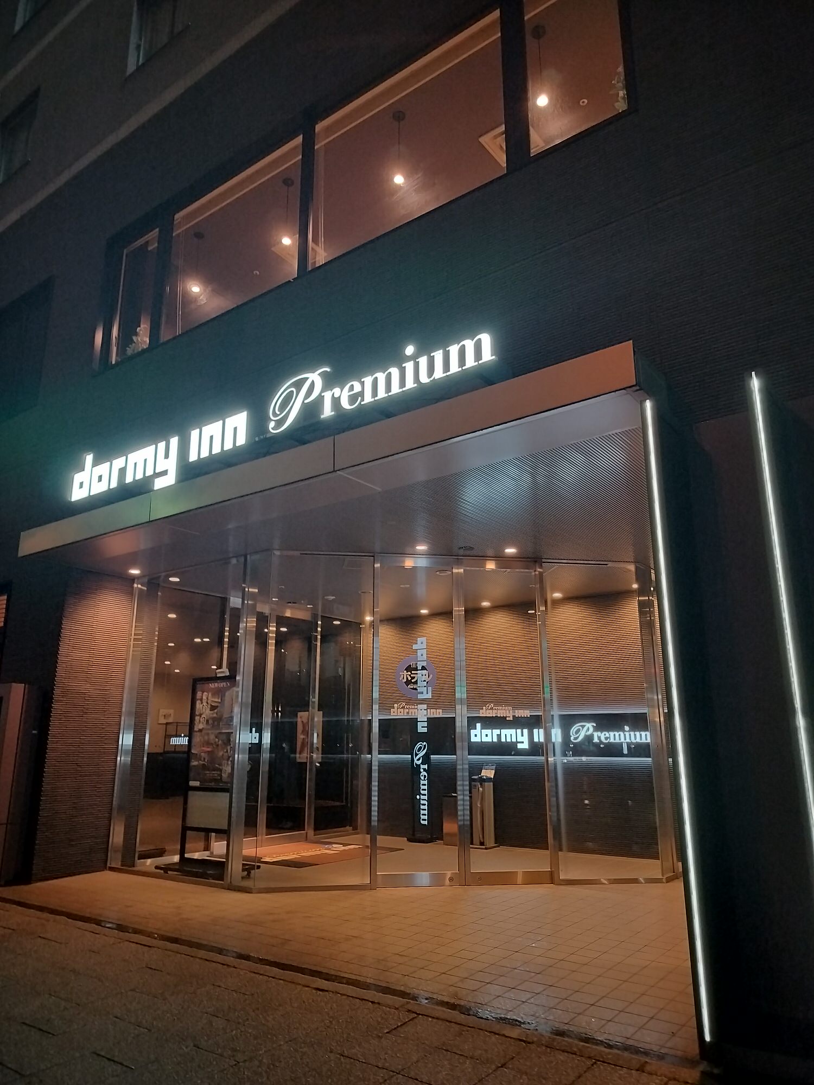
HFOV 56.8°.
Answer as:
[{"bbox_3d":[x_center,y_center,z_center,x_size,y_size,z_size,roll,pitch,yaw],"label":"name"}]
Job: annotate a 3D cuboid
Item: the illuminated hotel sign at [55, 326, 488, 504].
[{"bbox_3d":[-1.296,-0.867,5.793,4.540,0.580,0.090,-11,-18,35],"label":"illuminated hotel sign"}]

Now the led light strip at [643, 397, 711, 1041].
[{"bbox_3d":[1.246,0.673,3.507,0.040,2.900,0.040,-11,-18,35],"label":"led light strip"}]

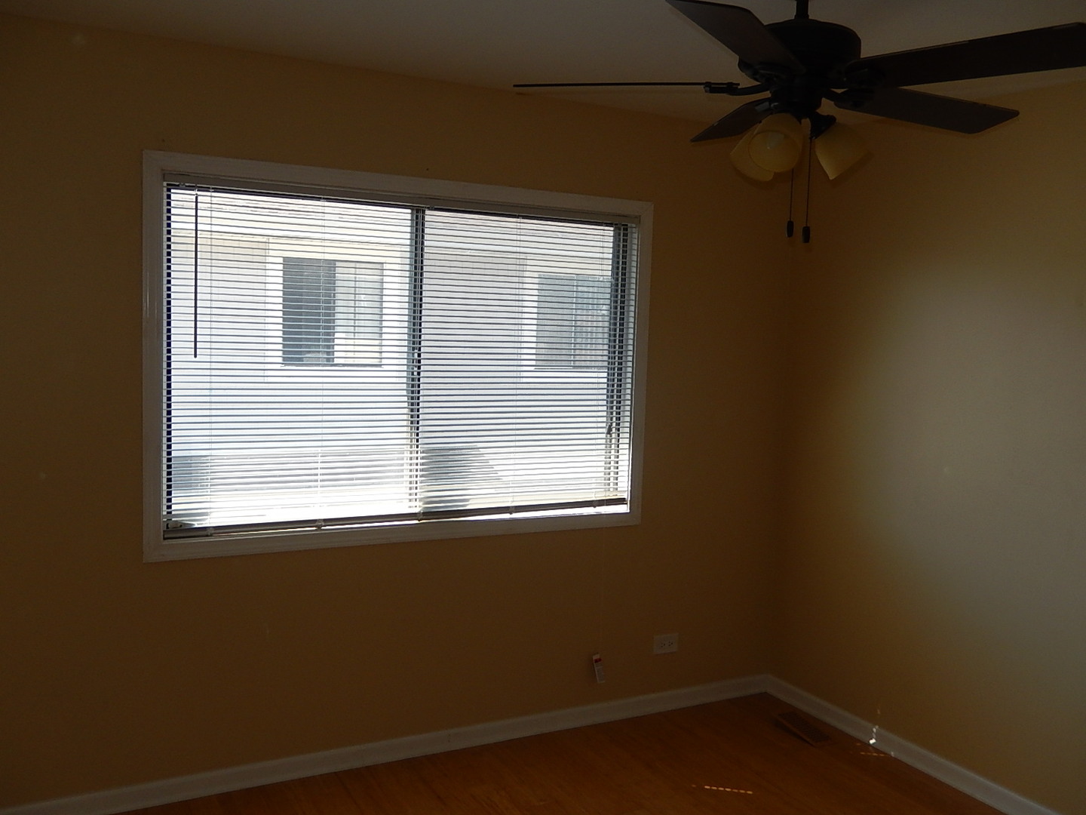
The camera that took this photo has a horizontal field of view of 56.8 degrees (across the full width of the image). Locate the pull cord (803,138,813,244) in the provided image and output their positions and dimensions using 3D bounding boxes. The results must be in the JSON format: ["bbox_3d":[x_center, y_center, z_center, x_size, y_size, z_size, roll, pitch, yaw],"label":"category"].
[{"bbox_3d":[0.518,-0.424,1.956,0.015,0.207,0.015,-1,5,-28],"label":"pull cord"}]

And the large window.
[{"bbox_3d":[-0.418,-0.157,3.584,1.888,1.287,0.030,-1,5,-28],"label":"large window"}]

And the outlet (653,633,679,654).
[{"bbox_3d":[0.513,0.987,4.198,0.123,0.077,0.008,-1,5,-28],"label":"outlet"}]

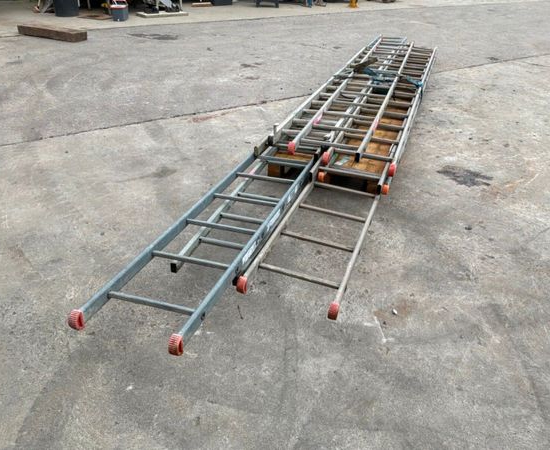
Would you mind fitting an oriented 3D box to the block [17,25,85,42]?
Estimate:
[{"bbox_3d":[-4.155,-3.576,9.043,1.780,0.150,0.280,19,34,30],"label":"block"}]

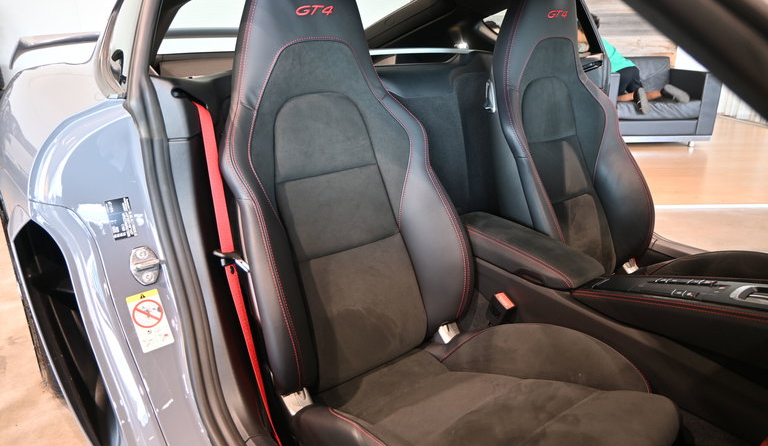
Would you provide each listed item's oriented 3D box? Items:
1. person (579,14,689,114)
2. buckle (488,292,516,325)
[{"bbox_3d":[2.292,-1.500,4.800,0.920,0.850,0.480,7,21,23],"label":"person"},{"bbox_3d":[0.267,0.207,1.185,0.028,0.080,0.042,-13,47,-30],"label":"buckle"}]

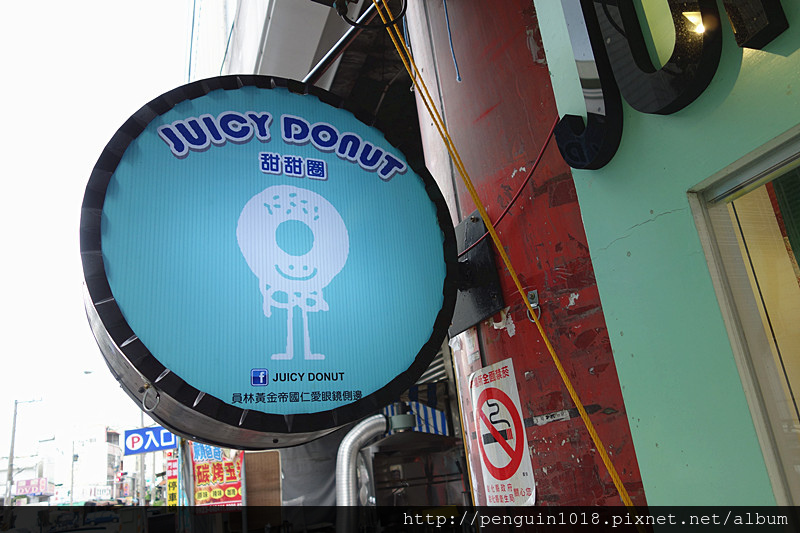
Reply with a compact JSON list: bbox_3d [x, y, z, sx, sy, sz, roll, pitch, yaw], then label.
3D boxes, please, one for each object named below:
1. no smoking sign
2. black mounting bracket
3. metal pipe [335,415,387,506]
[{"bbox_3d":[0.218,0.376,1.393,0.010,0.302,0.211,0,-20,-21],"label":"no smoking sign"},{"bbox_3d":[0.128,0.020,1.528,0.080,0.257,0.291,0,-20,-21],"label":"black mounting bracket"},{"bbox_3d":[-0.180,1.080,3.178,0.302,0.620,0.150,0,-20,-21],"label":"metal pipe"}]

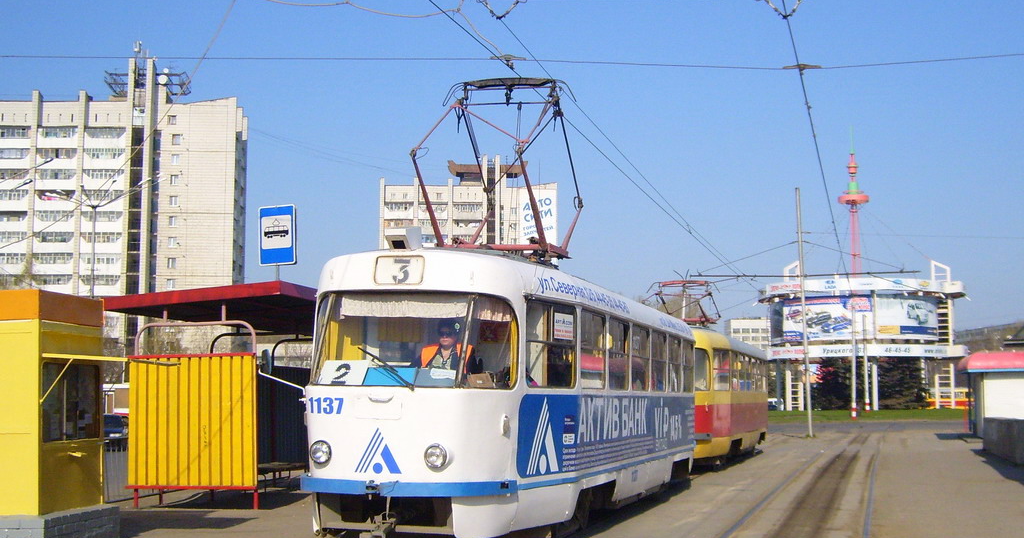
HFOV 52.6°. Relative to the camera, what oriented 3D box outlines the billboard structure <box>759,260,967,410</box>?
[{"bbox_3d":[32.135,6.309,94.576,17.800,12.706,13.500,-2,-7,19],"label":"billboard structure"}]

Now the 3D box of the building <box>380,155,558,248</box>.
[{"bbox_3d":[-7.612,2.872,190.082,31.000,44.179,18.000,0,-7,0],"label":"building"}]

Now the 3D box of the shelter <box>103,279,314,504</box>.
[{"bbox_3d":[-3.809,2.205,17.832,3.000,3.250,6.200,-2,-7,19],"label":"shelter"}]

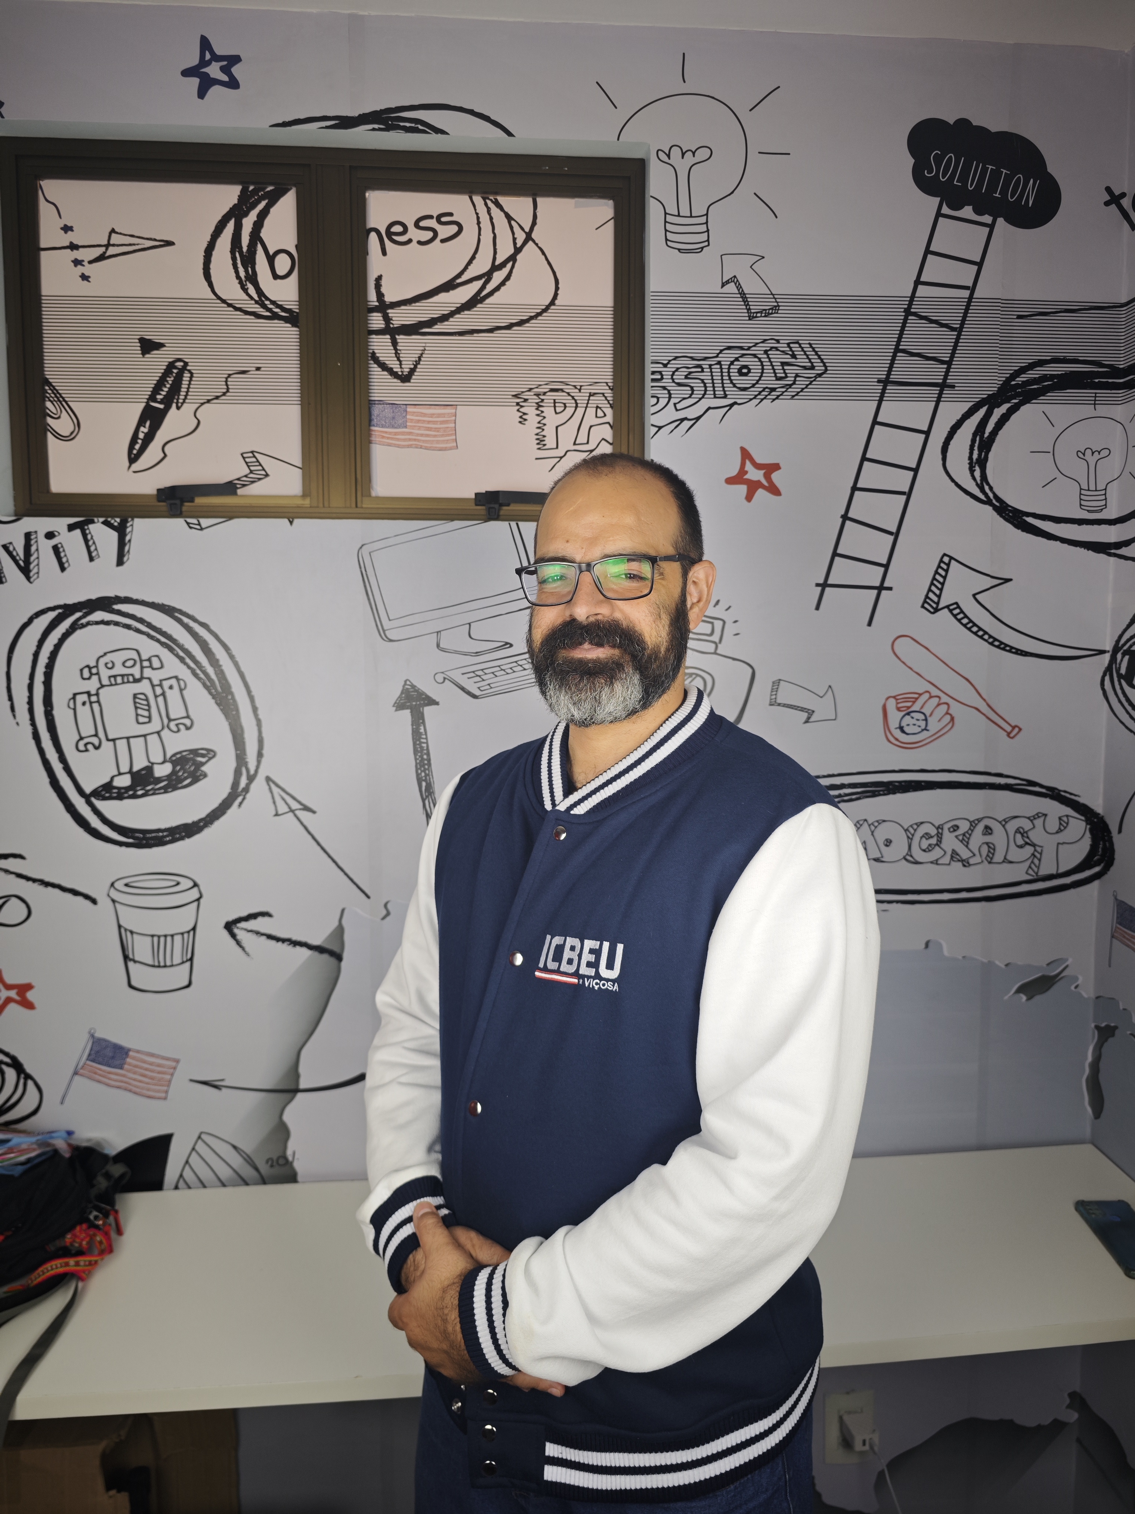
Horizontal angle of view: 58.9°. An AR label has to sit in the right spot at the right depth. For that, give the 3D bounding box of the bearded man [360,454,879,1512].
[{"bbox_3d":[0.032,0.567,1.000,0.540,1.710,0.380,3,6,41],"label":"bearded man"}]

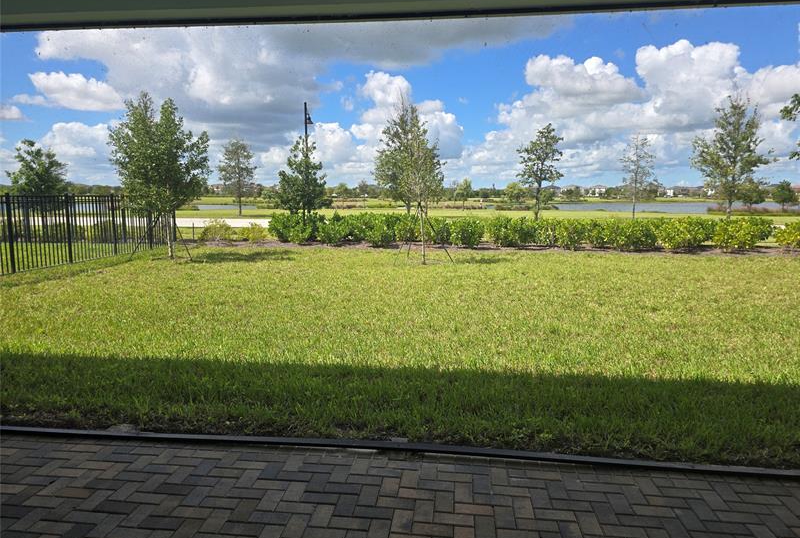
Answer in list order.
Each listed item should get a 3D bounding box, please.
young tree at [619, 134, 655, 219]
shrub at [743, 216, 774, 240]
[{"bbox_3d":[15.084,-5.820,33.898,2.227,5.502,2.200,2,8,9],"label":"young tree"},{"bbox_3d":[11.356,-1.241,16.907,1.113,0.909,1.080,2,8,10],"label":"shrub"}]

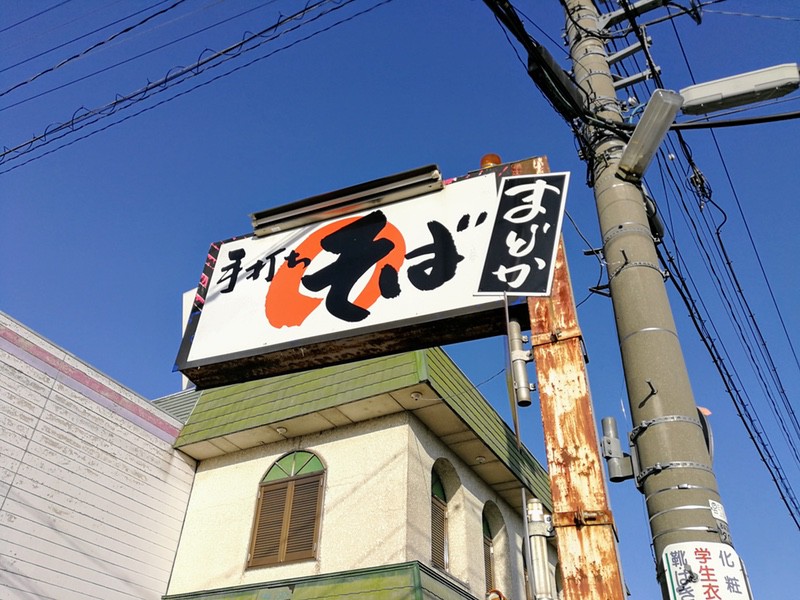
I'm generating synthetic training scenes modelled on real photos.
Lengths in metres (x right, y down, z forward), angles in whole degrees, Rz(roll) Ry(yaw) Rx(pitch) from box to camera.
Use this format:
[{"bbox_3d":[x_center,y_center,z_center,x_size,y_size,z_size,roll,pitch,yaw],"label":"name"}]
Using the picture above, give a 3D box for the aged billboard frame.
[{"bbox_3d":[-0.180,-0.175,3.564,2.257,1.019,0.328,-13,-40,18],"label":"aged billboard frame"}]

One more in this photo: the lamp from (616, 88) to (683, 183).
[{"bbox_3d":[1.579,-1.032,3.950,0.135,0.115,0.600,6,-43,-6],"label":"lamp"}]

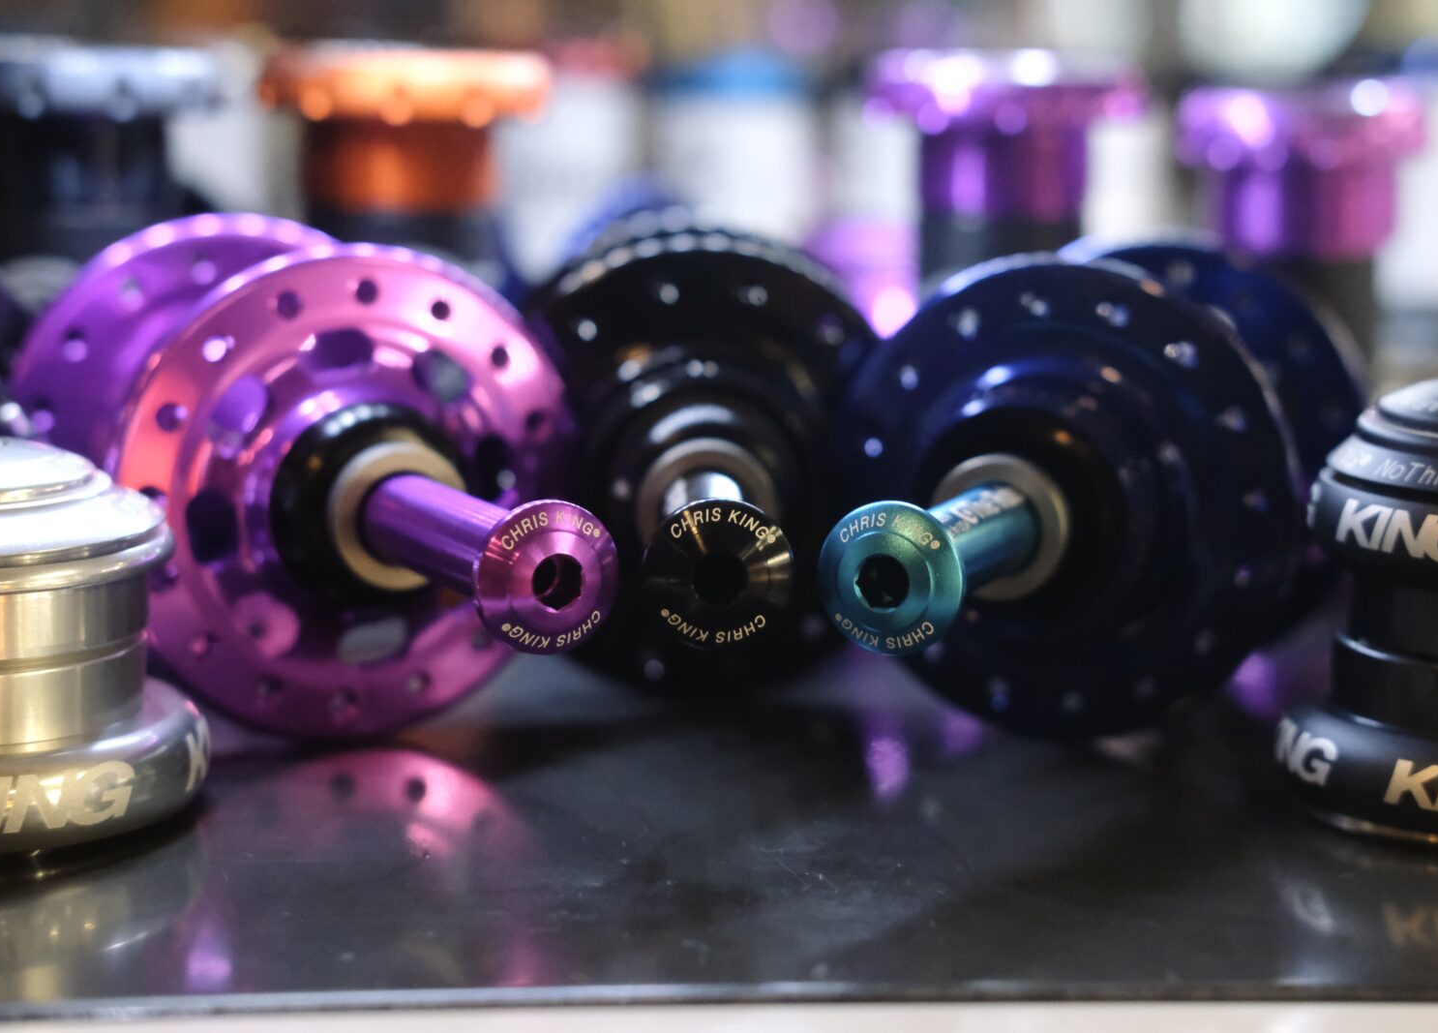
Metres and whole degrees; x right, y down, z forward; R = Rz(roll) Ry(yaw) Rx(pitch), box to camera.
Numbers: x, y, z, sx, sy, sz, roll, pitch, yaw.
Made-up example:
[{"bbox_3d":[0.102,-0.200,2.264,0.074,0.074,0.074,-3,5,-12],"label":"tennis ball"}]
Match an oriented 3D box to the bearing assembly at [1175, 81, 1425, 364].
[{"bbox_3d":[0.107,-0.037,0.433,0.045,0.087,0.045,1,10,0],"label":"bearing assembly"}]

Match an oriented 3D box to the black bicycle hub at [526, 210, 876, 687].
[{"bbox_3d":[-0.002,-0.005,0.323,0.066,0.066,0.131,1,10,-2],"label":"black bicycle hub"}]

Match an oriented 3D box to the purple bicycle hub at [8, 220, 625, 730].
[{"bbox_3d":[-0.054,-0.004,0.312,0.066,0.066,0.135,-5,12,-31],"label":"purple bicycle hub"}]

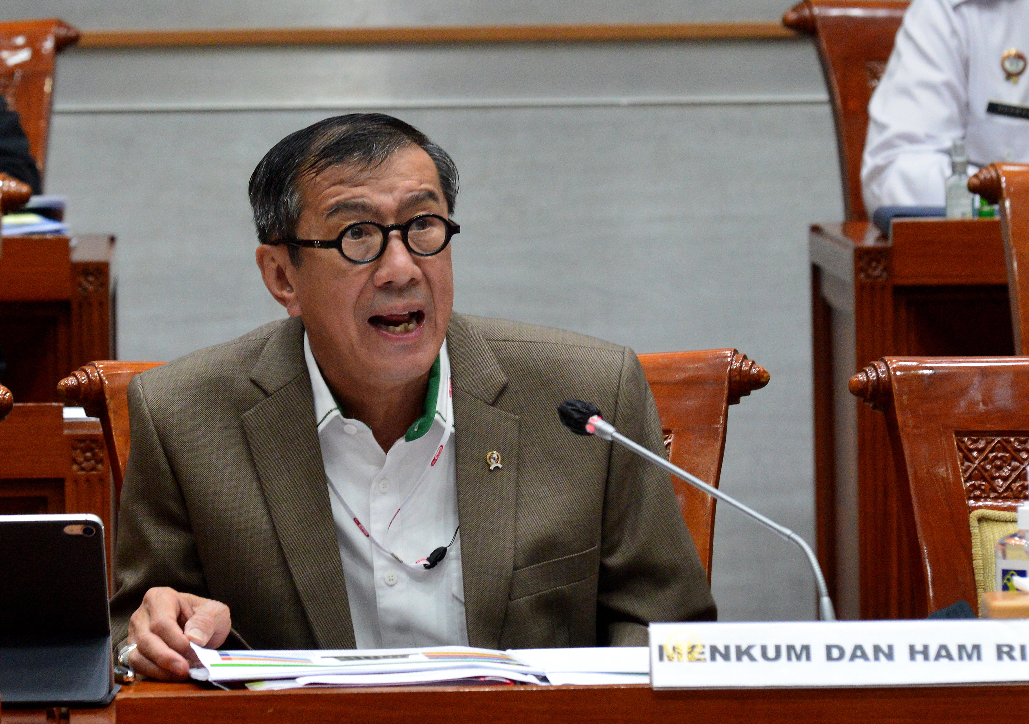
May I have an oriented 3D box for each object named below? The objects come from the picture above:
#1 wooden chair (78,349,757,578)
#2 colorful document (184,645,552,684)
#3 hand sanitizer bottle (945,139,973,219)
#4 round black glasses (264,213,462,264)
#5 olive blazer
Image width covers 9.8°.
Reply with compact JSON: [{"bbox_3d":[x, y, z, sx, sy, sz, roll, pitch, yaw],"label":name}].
[{"bbox_3d":[-0.061,0.526,5.570,0.680,1.040,0.620,-1,4,-7],"label":"wooden chair"},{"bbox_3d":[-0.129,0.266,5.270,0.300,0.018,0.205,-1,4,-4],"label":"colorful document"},{"bbox_3d":[0.594,-0.244,8.050,0.037,0.108,0.037,-1,4,-3],"label":"hand sanitizer bottle"},{"bbox_3d":[-0.141,-0.114,5.480,0.138,0.046,0.143,-7,6,-31],"label":"round black glasses"},{"bbox_3d":[-0.095,0.244,5.521,0.550,0.590,0.440,-1,4,-5],"label":"olive blazer"}]

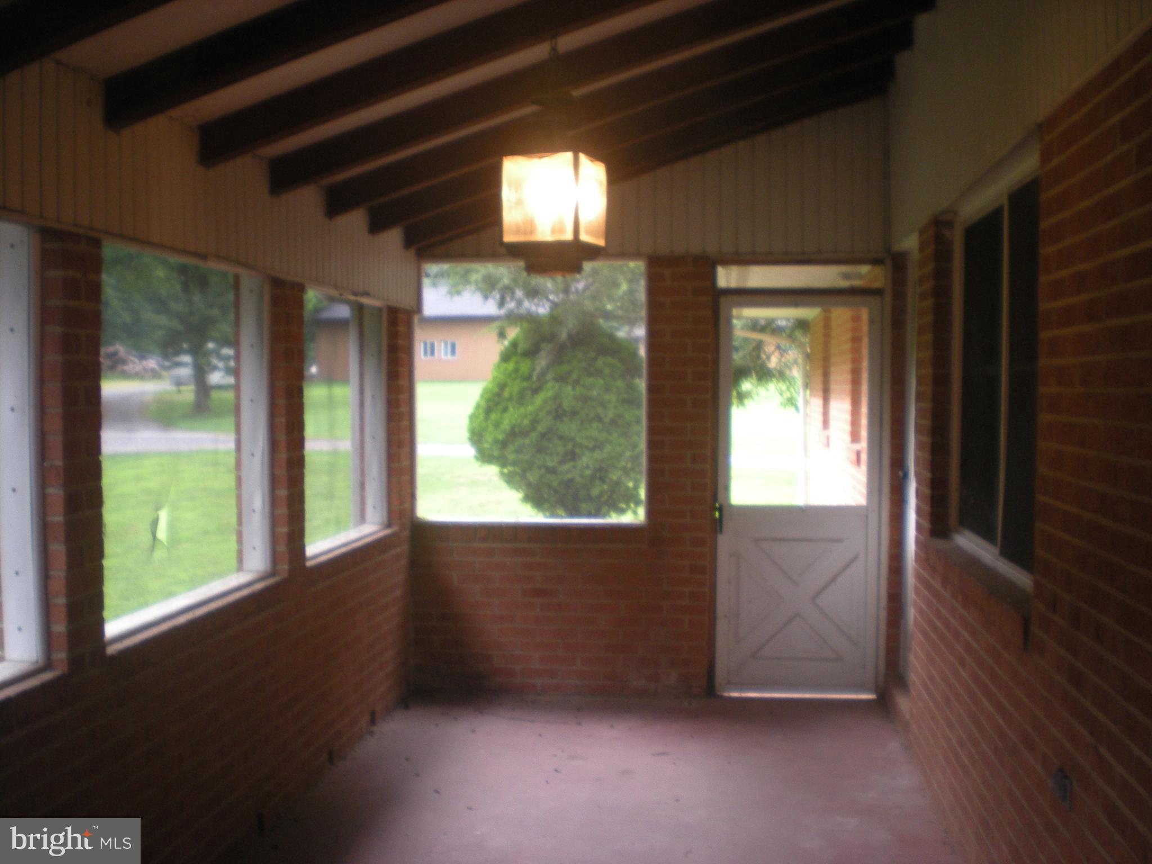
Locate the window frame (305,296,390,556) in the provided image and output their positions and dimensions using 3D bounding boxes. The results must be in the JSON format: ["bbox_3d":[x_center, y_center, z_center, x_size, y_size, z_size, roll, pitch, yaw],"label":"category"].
[{"bbox_3d":[-1.075,-0.072,5.681,0.120,1.120,1.370,0,2,7],"label":"window frame"}]

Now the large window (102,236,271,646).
[{"bbox_3d":[-1.276,-0.008,4.095,0.120,1.130,1.330,0,2,7],"label":"large window"}]

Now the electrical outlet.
[{"bbox_3d":[1.144,0.843,2.983,0.025,0.072,0.112,0,2,7],"label":"electrical outlet"}]

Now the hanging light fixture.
[{"bbox_3d":[-0.068,-0.843,3.871,0.250,0.727,0.250,1,2,21],"label":"hanging light fixture"}]

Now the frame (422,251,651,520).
[{"bbox_3d":[-0.234,-0.209,6.508,1.230,1.370,0.120,0,2,7],"label":"frame"}]

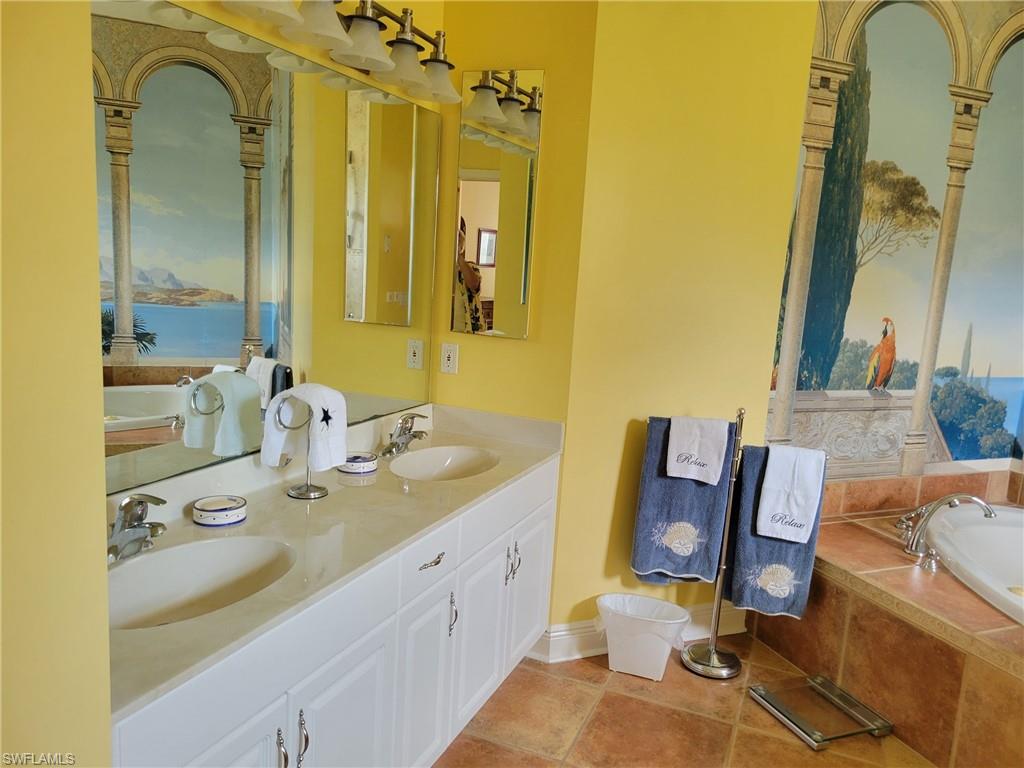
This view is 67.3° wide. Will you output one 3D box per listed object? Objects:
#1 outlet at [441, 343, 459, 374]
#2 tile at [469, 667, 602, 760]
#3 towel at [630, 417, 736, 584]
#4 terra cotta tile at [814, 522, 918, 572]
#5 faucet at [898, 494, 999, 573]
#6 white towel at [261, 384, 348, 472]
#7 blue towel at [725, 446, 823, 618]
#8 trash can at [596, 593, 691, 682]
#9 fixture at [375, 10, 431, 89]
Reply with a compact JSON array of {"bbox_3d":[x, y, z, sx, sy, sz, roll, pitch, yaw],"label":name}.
[{"bbox_3d":[-0.240,-0.093,2.936,0.069,0.114,0.008,7,10,23],"label":"outlet"},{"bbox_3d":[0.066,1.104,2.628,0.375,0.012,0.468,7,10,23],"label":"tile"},{"bbox_3d":[0.637,0.448,2.885,0.330,0.642,0.085,4,9,5],"label":"towel"},{"bbox_3d":[1.382,0.660,3.131,0.467,0.012,0.467,0,10,-22],"label":"terra cotta tile"},{"bbox_3d":[1.721,0.559,3.010,0.295,0.265,0.380,6,10,18],"label":"faucet"},{"bbox_3d":[-0.555,0.107,2.084,0.190,0.228,0.160,7,10,23],"label":"white towel"},{"bbox_3d":[0.972,0.557,2.868,0.315,0.645,0.085,4,9,5],"label":"blue towel"},{"bbox_3d":[0.481,0.955,2.885,0.345,0.250,0.200,7,10,20],"label":"trash can"},{"bbox_3d":[-0.328,-1.038,2.362,0.180,0.212,0.180,3,9,-1],"label":"fixture"}]

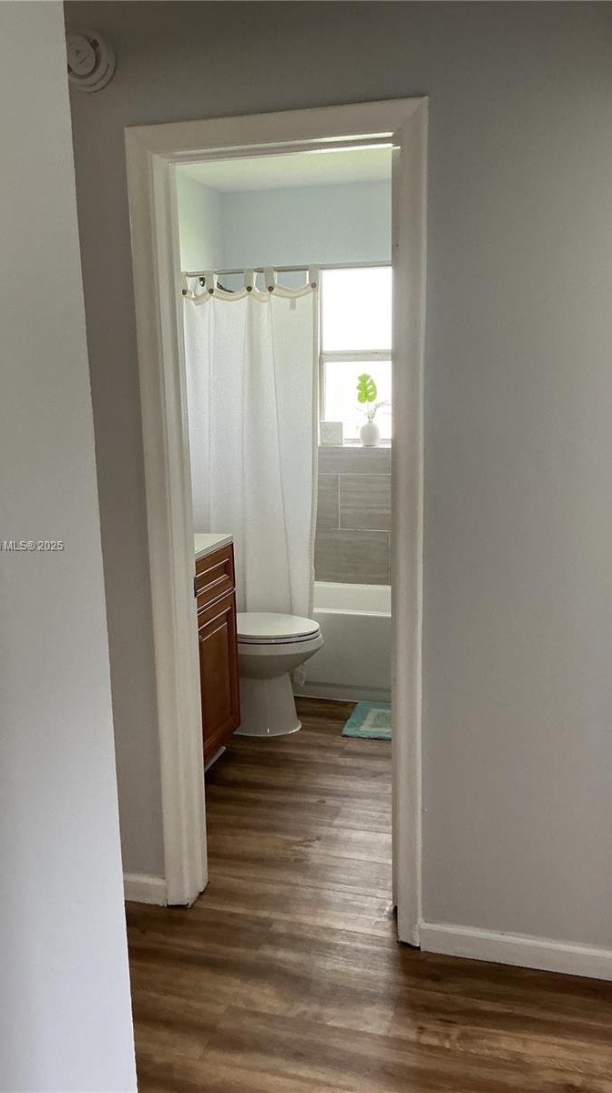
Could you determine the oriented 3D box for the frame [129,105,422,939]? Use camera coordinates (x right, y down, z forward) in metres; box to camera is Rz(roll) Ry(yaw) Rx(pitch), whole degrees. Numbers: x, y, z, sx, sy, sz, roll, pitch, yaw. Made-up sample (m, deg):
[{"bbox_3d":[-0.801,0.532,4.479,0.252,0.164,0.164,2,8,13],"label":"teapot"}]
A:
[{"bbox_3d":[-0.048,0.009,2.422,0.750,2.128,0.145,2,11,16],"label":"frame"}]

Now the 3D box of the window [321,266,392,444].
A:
[{"bbox_3d":[0.377,-0.995,4.748,0.620,0.920,0.100,2,11,16],"label":"window"}]

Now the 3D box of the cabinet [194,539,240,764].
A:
[{"bbox_3d":[-0.642,0.461,3.404,0.522,0.838,0.800,2,11,16],"label":"cabinet"}]

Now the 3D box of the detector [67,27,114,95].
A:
[{"bbox_3d":[-0.540,-1.193,2.253,0.142,0.142,0.042,2,11,16],"label":"detector"}]

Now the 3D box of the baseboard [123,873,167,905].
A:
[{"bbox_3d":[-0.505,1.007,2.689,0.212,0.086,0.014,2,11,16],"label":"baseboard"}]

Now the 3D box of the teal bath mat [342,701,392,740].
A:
[{"bbox_3d":[0.484,0.771,4.017,0.590,0.015,0.405,2,11,16],"label":"teal bath mat"}]

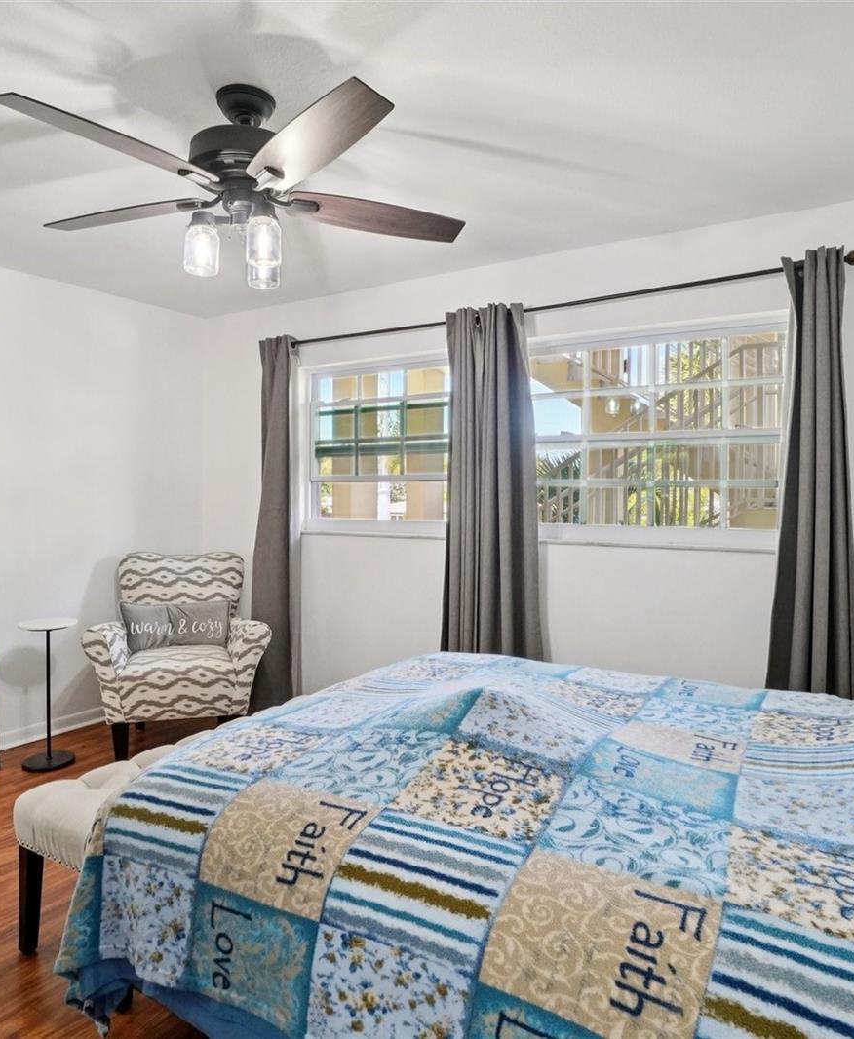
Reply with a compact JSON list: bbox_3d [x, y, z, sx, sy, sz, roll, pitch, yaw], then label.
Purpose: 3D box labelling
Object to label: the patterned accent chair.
[{"bbox_3d":[-1.272,0.664,3.445,0.853,0.936,0.755,0,3,-14],"label":"patterned accent chair"}]

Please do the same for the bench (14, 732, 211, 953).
[{"bbox_3d":[-0.656,0.965,2.179,0.470,0.461,1.156,2,3,31],"label":"bench"}]

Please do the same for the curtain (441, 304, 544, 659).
[{"bbox_3d":[0.314,0.053,3.126,0.480,2.100,0.127,2,3,30],"label":"curtain"}]

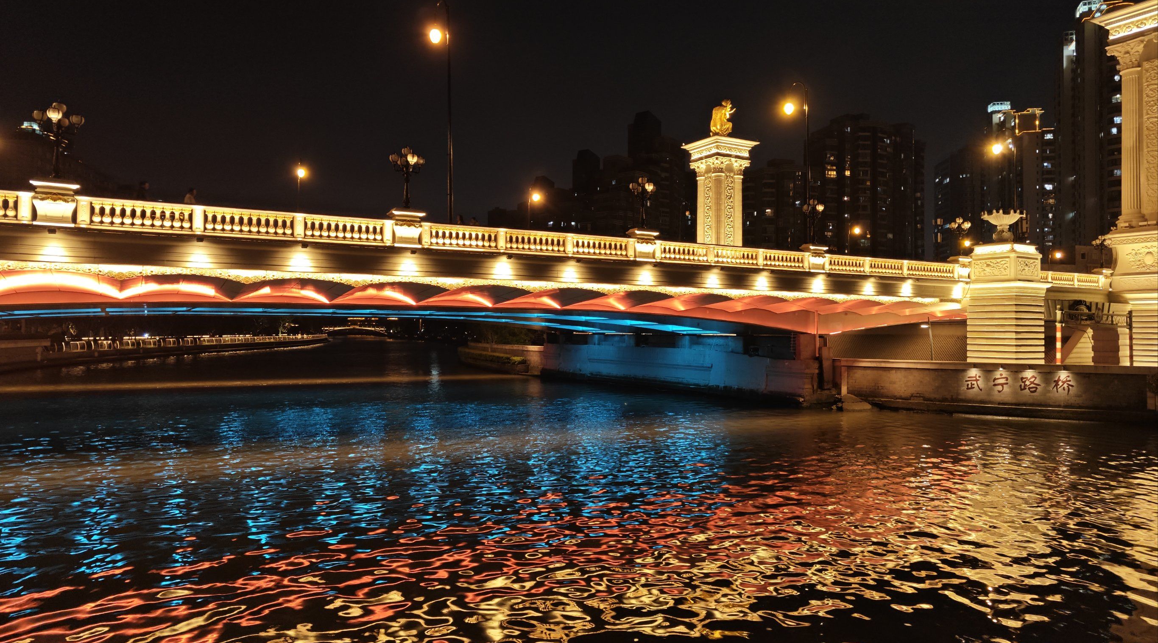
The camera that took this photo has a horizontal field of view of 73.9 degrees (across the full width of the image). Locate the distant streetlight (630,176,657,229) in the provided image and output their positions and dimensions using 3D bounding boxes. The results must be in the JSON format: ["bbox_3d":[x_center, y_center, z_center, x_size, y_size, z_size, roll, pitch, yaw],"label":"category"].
[{"bbox_3d":[2.963,-5.467,35.496,1.300,2.500,1.300,0,-1,-31],"label":"distant streetlight"}]

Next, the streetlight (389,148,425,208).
[{"bbox_3d":[-6.646,-5.535,29.748,1.300,2.430,1.300,0,-1,-31],"label":"streetlight"}]

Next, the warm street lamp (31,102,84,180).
[{"bbox_3d":[-16.282,-5.616,24.000,1.300,2.460,1.300,0,-1,-31],"label":"warm street lamp"}]

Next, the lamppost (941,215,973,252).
[{"bbox_3d":[23.681,-5.387,47.728,1.300,2.410,1.300,0,-1,-31],"label":"lamppost"}]

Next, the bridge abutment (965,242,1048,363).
[{"bbox_3d":[26.417,-0.995,47.632,3.400,7.400,3.200,0,-1,-31],"label":"bridge abutment"}]

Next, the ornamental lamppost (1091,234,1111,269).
[{"bbox_3d":[38.375,-5.108,56.419,1.300,2.650,1.300,0,-1,-31],"label":"ornamental lamppost"}]

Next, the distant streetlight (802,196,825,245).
[{"bbox_3d":[12.560,-5.383,41.244,1.300,2.570,1.300,0,-1,-31],"label":"distant streetlight"}]

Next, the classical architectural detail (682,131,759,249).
[{"bbox_3d":[17.973,-13.698,97.488,6.800,17.420,6.800,0,-1,-31],"label":"classical architectural detail"}]

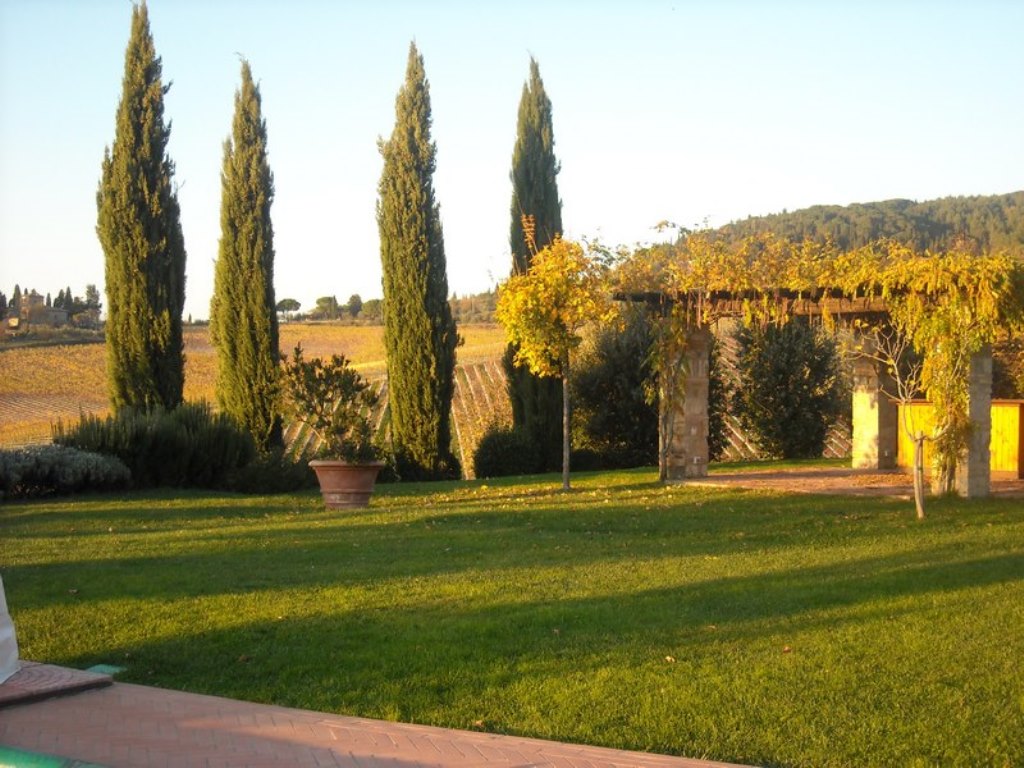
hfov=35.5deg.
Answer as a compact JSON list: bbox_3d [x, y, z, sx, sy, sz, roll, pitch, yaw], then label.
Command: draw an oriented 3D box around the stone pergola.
[{"bbox_3d":[5.850,0.021,23.392,5.200,2.800,5.600,0,0,-40],"label":"stone pergola"}]

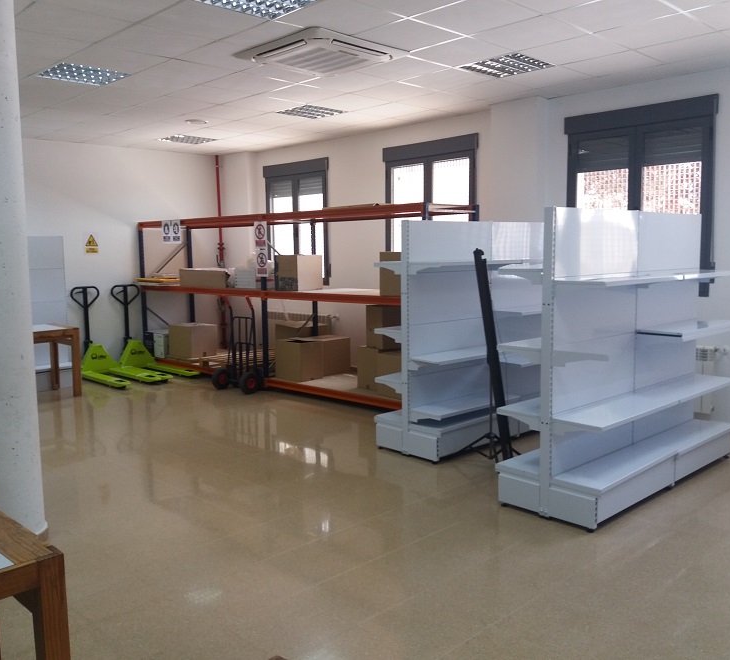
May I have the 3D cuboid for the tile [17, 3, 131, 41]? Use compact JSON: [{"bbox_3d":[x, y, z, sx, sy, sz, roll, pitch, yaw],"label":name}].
[{"bbox_3d":[-1.853,-1.909,4.425,0.600,0.020,0.600,-7,9,-44],"label":"tile"}]

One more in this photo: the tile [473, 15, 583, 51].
[{"bbox_3d":[1.116,-2.008,4.822,0.600,0.025,0.600,-7,9,-44],"label":"tile"}]

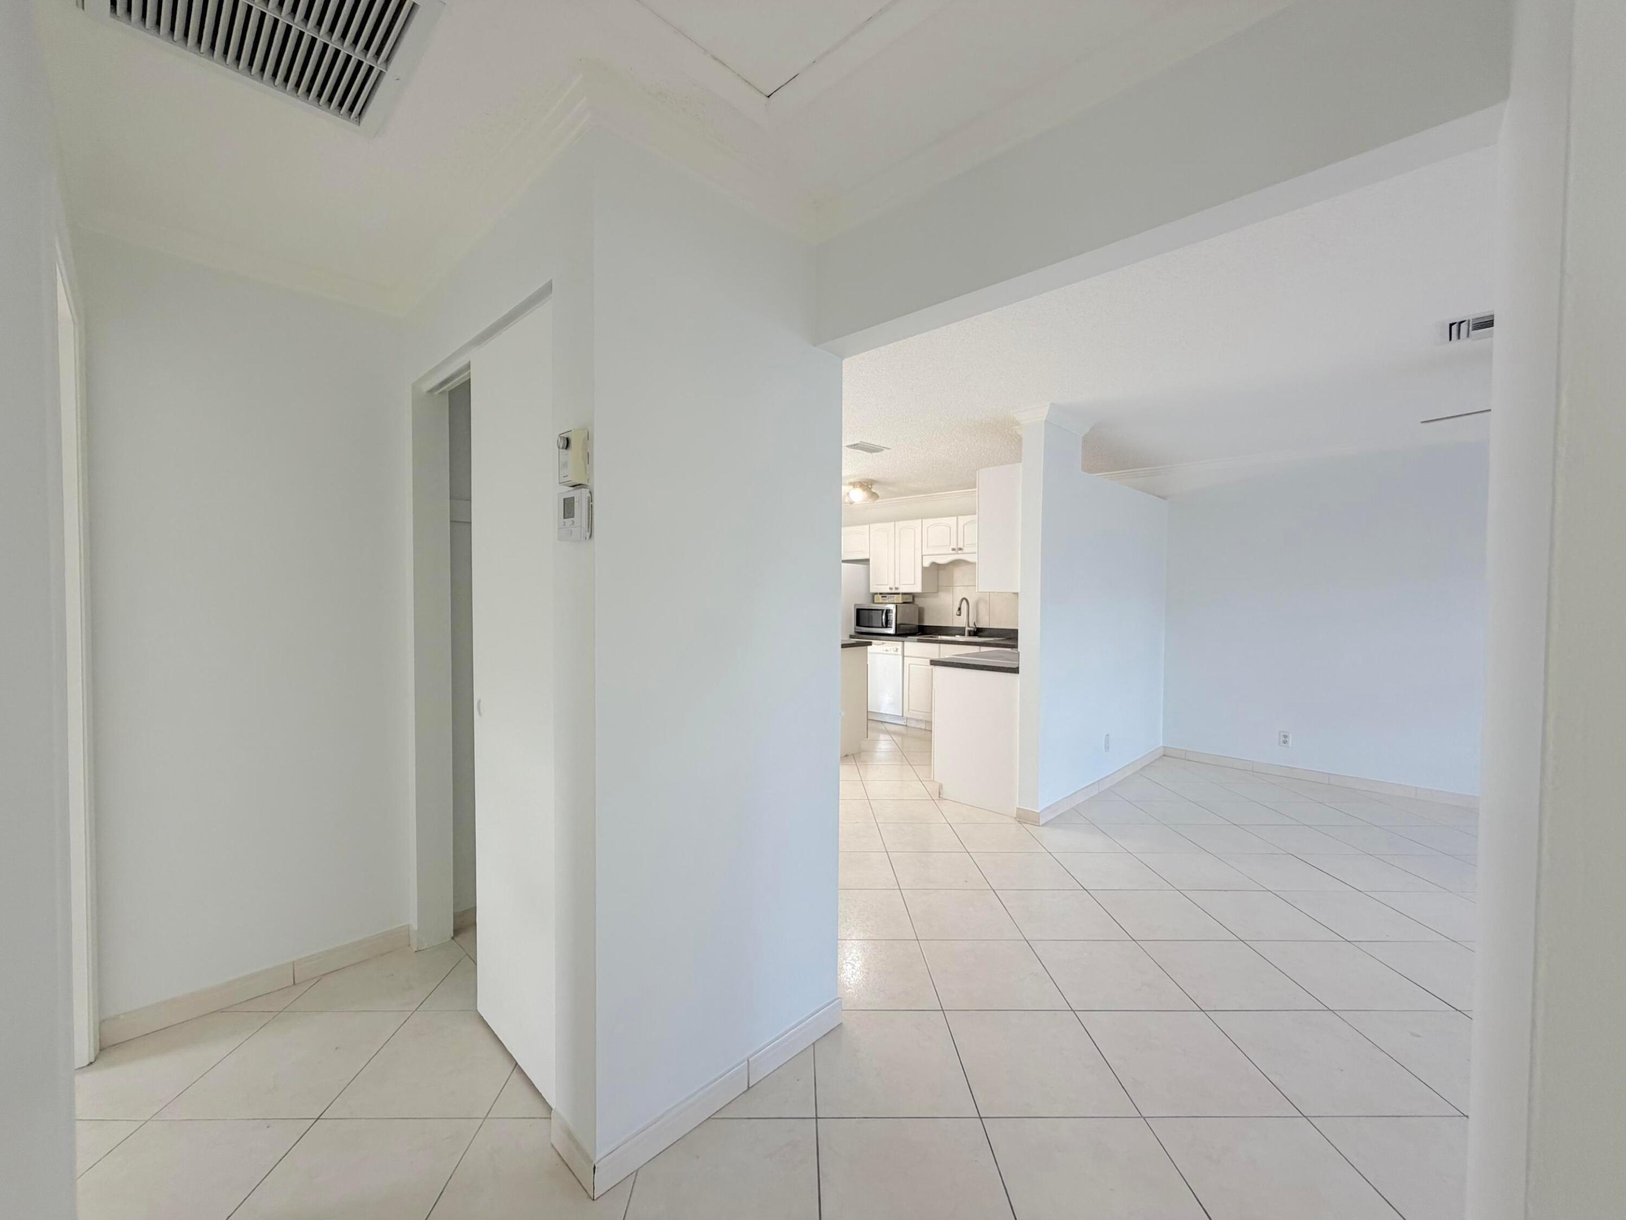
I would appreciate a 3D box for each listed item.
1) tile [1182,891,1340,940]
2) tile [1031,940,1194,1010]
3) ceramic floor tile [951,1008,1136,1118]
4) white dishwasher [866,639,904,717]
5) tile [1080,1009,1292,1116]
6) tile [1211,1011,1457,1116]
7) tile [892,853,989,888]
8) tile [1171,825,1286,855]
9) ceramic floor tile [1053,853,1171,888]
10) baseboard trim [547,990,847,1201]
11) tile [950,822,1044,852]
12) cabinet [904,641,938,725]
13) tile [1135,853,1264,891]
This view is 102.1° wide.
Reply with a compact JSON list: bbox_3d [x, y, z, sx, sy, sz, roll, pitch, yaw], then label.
[{"bbox_3d":[1.912,1.314,2.830,0.426,0.012,0.426,0,1,-1],"label":"tile"},{"bbox_3d":[1.062,1.312,2.369,0.427,0.010,0.427,1,2,-1],"label":"tile"},{"bbox_3d":[0.648,1.328,1.944,0.426,0.012,0.426,0,1,-1],"label":"ceramic floor tile"},{"bbox_3d":[0.909,0.732,7.099,0.600,0.818,0.600,2,2,44],"label":"white dishwasher"},{"bbox_3d":[1.076,1.331,1.951,0.426,0.012,0.426,0,1,-1],"label":"tile"},{"bbox_3d":[1.495,1.328,1.942,0.427,0.010,0.427,1,2,-1],"label":"tile"},{"bbox_3d":[0.622,1.283,3.230,0.427,0.010,0.427,1,2,-1],"label":"tile"},{"bbox_3d":[2.315,1.291,3.695,0.427,0.010,0.427,1,2,-1],"label":"tile"},{"bbox_3d":[1.476,1.300,3.258,0.426,0.012,0.426,0,1,-1],"label":"ceramic floor tile"},{"bbox_3d":[-0.264,1.265,1.841,0.204,0.080,0.848,2,2,44],"label":"baseboard trim"},{"bbox_3d":[1.040,1.286,3.685,0.426,0.012,0.426,0,1,-1],"label":"tile"},{"bbox_3d":[1.288,0.706,6.711,0.400,0.772,0.610,2,2,44],"label":"cabinet"},{"bbox_3d":[1.897,1.298,3.253,0.427,0.010,0.427,1,2,-1],"label":"tile"}]

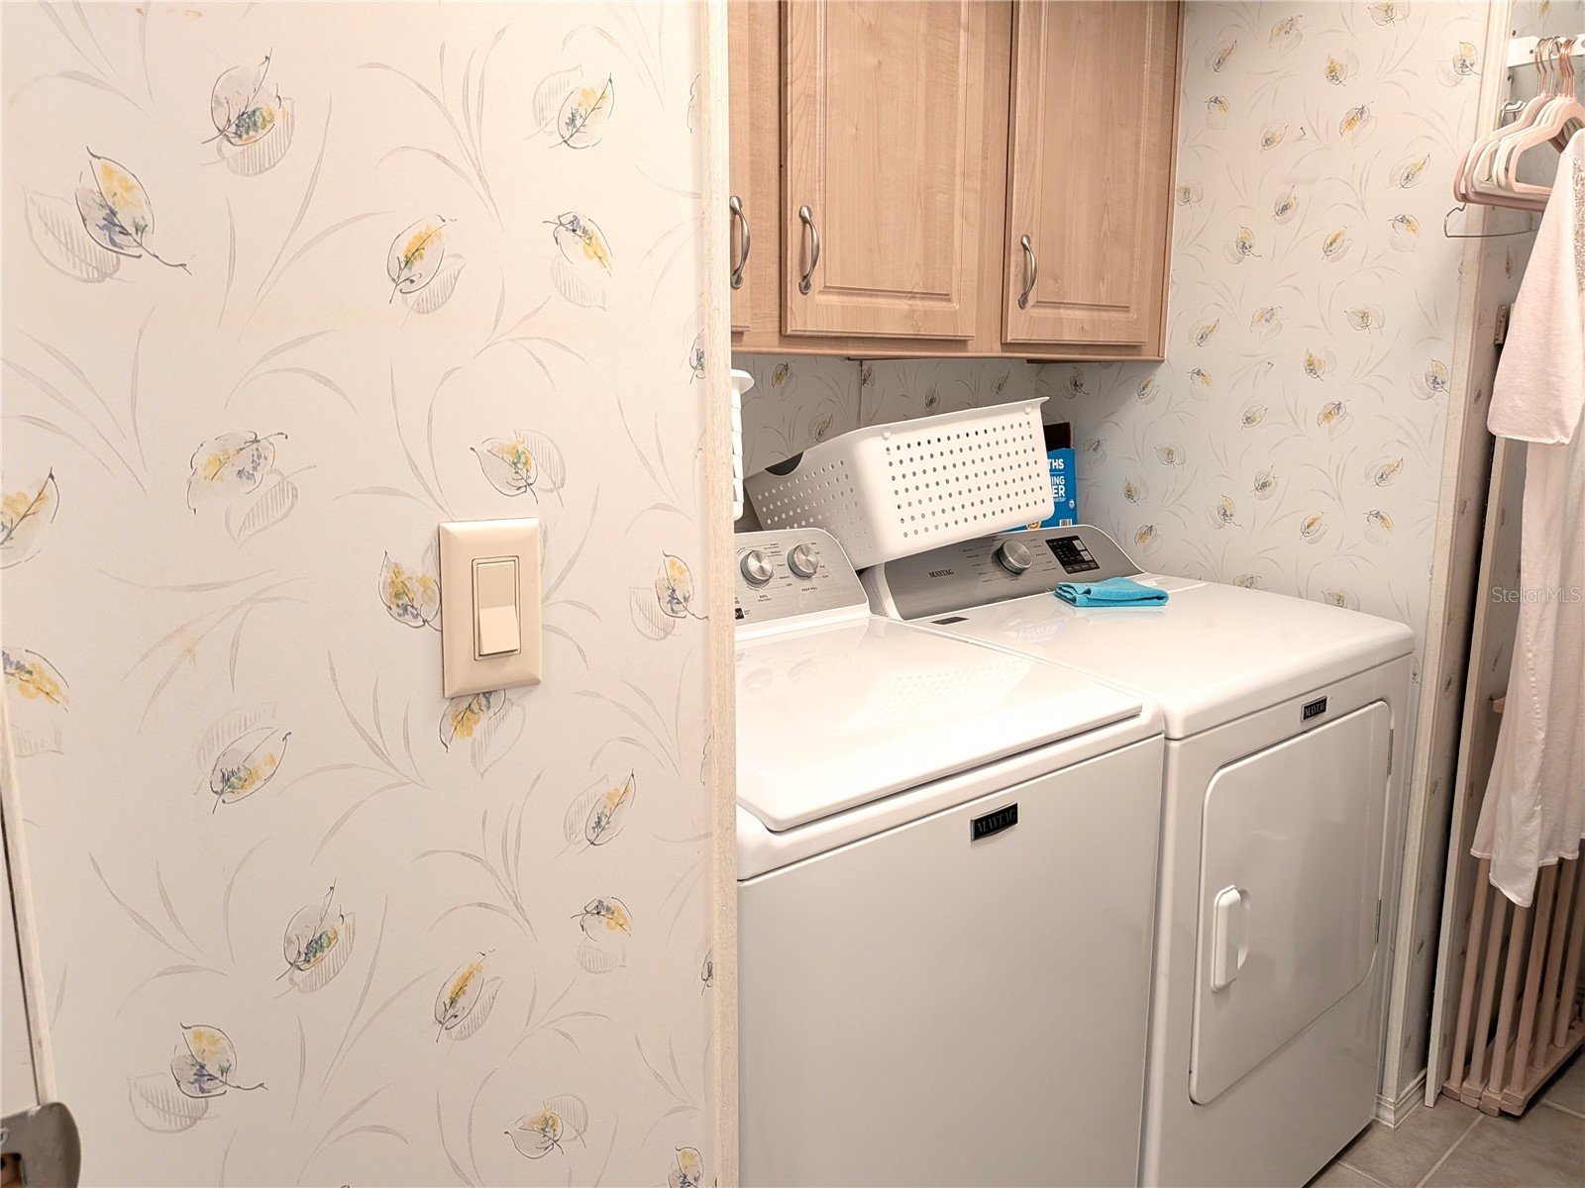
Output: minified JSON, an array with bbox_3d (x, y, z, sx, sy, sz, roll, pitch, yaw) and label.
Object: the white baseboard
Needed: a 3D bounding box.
[{"bbox_3d":[1.121,0.924,2.032,0.140,0.060,0.045,-8,12,-40],"label":"white baseboard"}]

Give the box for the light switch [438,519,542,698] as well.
[{"bbox_3d":[-0.198,0.009,0.730,0.070,0.115,0.012,-6,12,-40],"label":"light switch"}]

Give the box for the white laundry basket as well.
[{"bbox_3d":[0.198,-0.168,1.919,0.484,0.200,0.368,-15,0,-37],"label":"white laundry basket"}]

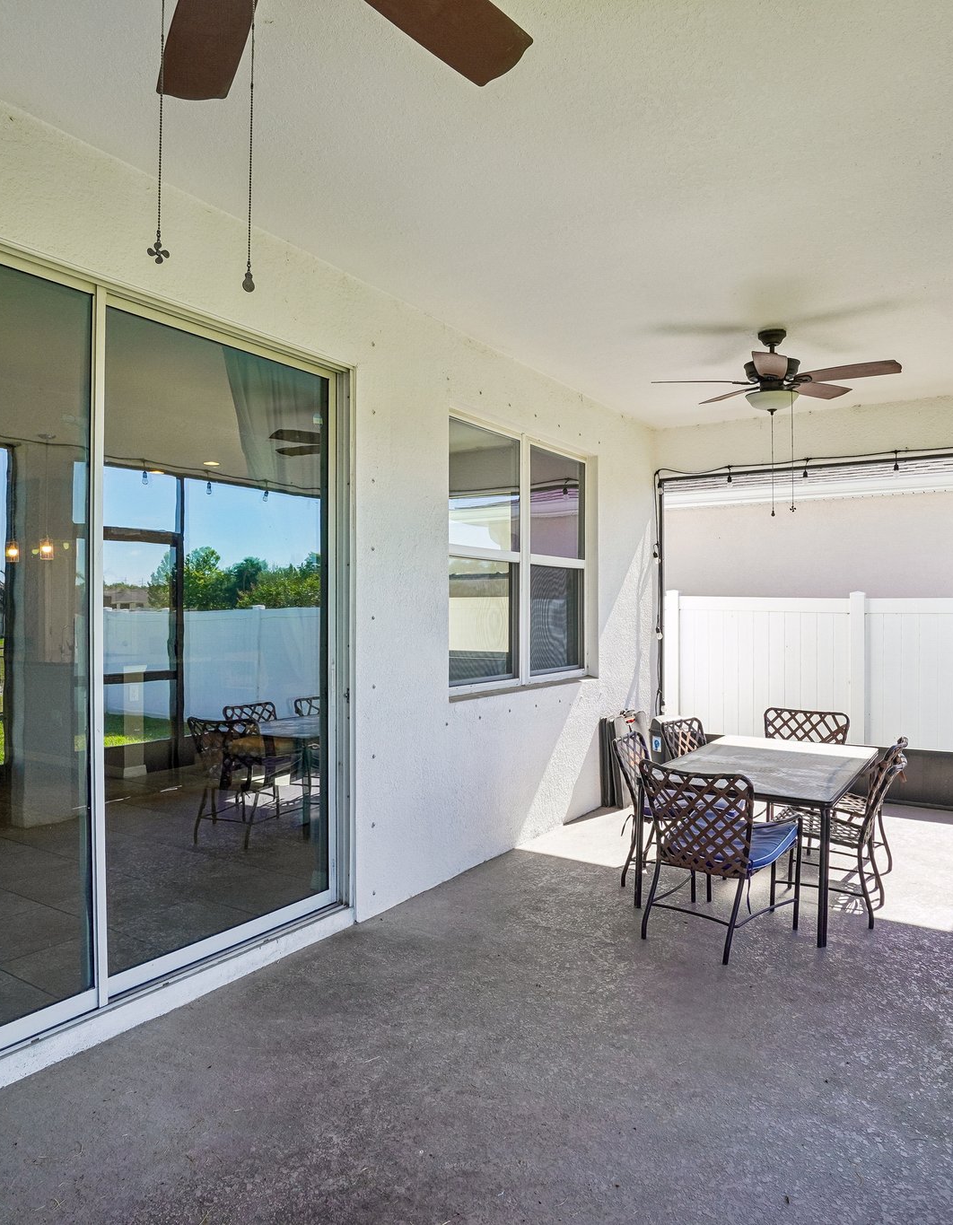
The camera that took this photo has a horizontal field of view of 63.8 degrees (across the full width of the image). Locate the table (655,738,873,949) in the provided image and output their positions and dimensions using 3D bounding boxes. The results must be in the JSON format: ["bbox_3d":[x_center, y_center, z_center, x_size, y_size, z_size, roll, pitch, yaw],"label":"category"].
[{"bbox_3d":[1.626,1.152,4.247,0.900,0.640,1.550,0,0,37],"label":"table"}]

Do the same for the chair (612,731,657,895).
[{"bbox_3d":[1.055,1.080,4.148,0.570,0.785,0.470,0,0,32],"label":"chair"}]

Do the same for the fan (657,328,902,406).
[{"bbox_3d":[1.670,-1.358,4.309,1.330,0.470,1.330,0,0,35],"label":"fan"}]

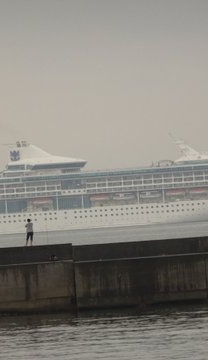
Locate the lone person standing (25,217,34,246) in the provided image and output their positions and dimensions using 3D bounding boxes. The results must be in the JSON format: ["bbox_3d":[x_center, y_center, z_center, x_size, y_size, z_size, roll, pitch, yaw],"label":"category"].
[{"bbox_3d":[-4.487,3.171,314.000,0.500,1.680,0.380,-4,0,10],"label":"lone person standing"}]

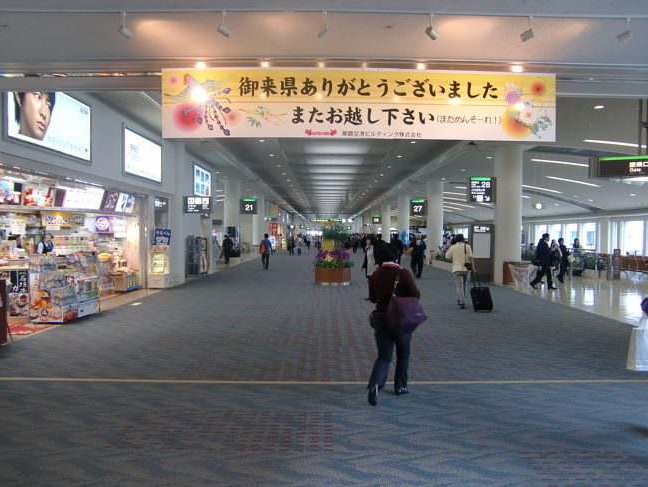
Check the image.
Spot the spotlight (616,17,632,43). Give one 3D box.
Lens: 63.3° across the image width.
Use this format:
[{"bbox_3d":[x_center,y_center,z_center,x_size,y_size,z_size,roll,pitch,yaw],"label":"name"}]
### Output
[{"bbox_3d":[3.020,-2.148,5.300,0.150,0.220,0.100,1,1,37],"label":"spotlight"}]

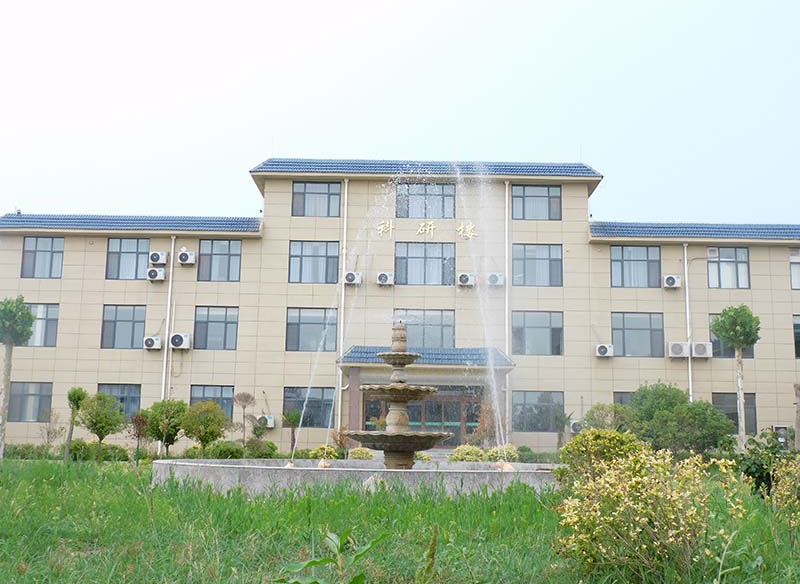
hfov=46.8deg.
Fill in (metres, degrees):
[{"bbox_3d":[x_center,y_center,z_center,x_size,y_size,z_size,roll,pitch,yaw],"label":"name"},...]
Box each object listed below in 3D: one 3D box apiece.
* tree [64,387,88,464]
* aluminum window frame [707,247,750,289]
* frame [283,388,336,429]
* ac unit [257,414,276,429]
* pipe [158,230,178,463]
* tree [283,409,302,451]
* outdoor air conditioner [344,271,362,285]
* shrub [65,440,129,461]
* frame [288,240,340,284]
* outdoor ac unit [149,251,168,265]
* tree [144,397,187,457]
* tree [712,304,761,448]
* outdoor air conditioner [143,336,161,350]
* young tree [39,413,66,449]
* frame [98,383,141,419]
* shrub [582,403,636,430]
[{"bbox_3d":[-11.559,4.692,32.646,0.680,2.630,0.650,1,-9,1],"label":"tree"},{"bbox_3d":[16.227,-1.170,45.681,2.039,2.078,0.120,1,-9,1],"label":"aluminum window frame"},{"bbox_3d":[-4.426,5.680,45.309,2.533,1.950,0.100,1,-10,1],"label":"frame"},{"bbox_3d":[-6.326,6.144,43.805,0.800,0.560,0.300,1,-10,1],"label":"ac unit"},{"bbox_3d":[-11.405,2.485,45.234,0.160,10.702,0.160,1,-9,1],"label":"pipe"},{"bbox_3d":[-4.760,6.268,40.577,0.931,2.248,0.931,1,-9,1],"label":"tree"},{"bbox_3d":[-2.297,-0.683,46.056,0.780,0.550,0.300,1,-10,1],"label":"outdoor air conditioner"},{"bbox_3d":[-13.447,7.053,40.918,2.850,0.903,1.300,1,-10,1],"label":"shrub"},{"bbox_3d":[-4.315,-1.490,46.536,2.501,2.149,0.100,1,-10,1],"label":"frame"},{"bbox_3d":[-11.804,-1.651,45.210,0.790,0.560,0.300,1,-10,1],"label":"outdoor ac unit"},{"bbox_3d":[-10.159,5.960,40.263,1.816,2.540,1.816,1,-10,1],"label":"tree"},{"bbox_3d":[13.061,3.744,35.670,1.899,6.563,1.850,1,-10,1],"label":"tree"},{"bbox_3d":[-11.749,2.454,44.100,0.790,0.540,0.300,1,-9,1],"label":"outdoor air conditioner"},{"bbox_3d":[-15.504,6.286,41.218,1.254,1.811,1.200,1,-10,1],"label":"young tree"},{"bbox_3d":[-13.383,5.310,43.925,2.067,1.883,0.110,1,-9,1],"label":"frame"},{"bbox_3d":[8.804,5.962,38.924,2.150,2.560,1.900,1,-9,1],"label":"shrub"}]

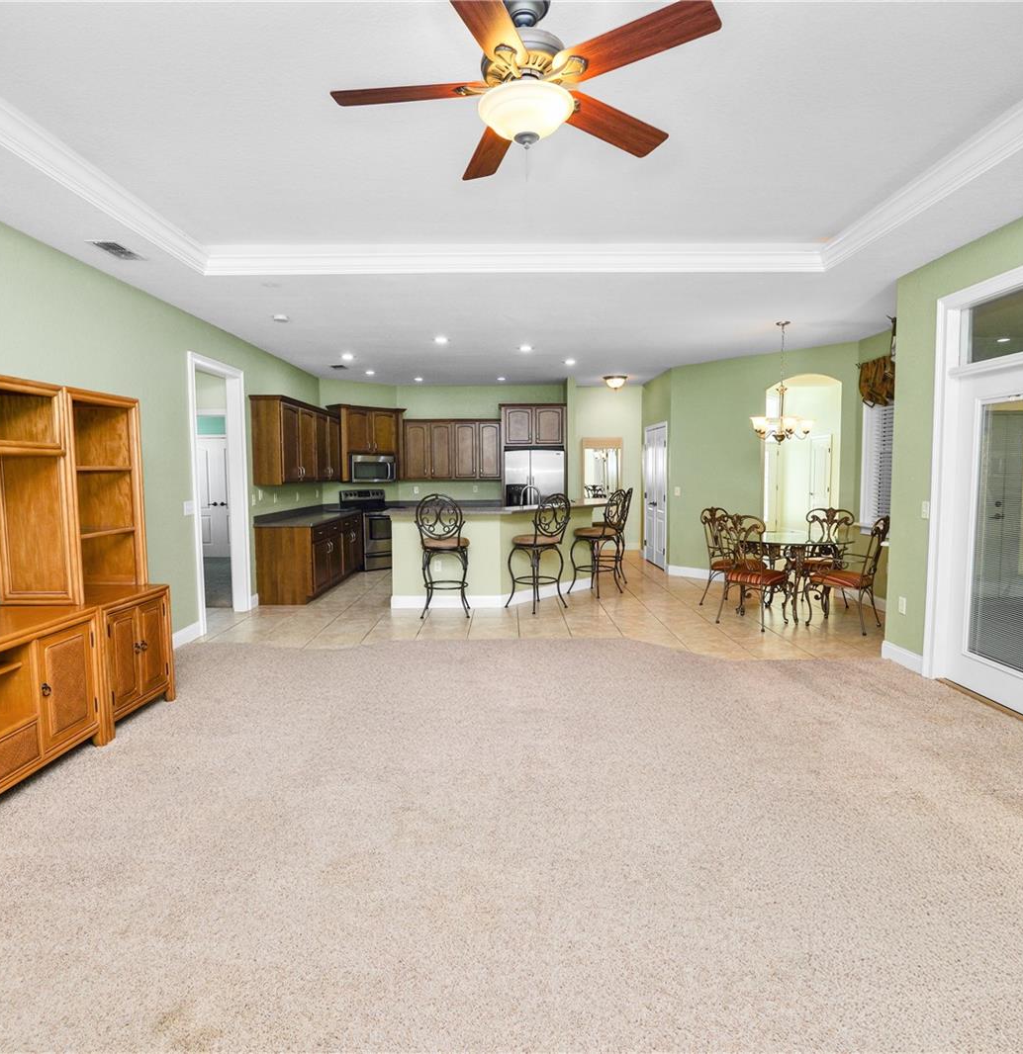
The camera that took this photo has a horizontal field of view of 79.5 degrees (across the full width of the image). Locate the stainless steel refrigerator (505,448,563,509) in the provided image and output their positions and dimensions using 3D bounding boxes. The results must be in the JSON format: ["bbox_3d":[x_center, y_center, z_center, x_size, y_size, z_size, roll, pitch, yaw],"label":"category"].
[{"bbox_3d":[0.357,-0.301,9.845,0.919,1.800,0.760,-1,5,-1],"label":"stainless steel refrigerator"}]

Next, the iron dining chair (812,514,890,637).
[{"bbox_3d":[3.152,0.416,5.736,0.520,1.020,0.570,-6,7,-44],"label":"iron dining chair"}]

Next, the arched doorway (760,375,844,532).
[{"bbox_3d":[3.528,-0.522,7.468,0.875,2.575,0.150,4,7,44],"label":"arched doorway"}]

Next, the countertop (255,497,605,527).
[{"bbox_3d":[-0.789,-0.224,8.280,4.227,0.200,3.950,-1,5,-1],"label":"countertop"}]

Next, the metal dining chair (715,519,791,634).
[{"bbox_3d":[2.281,0.415,5.865,0.570,1.020,0.520,-5,7,-40],"label":"metal dining chair"}]

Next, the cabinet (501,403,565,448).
[{"bbox_3d":[0.342,-1.600,9.842,1.016,0.650,0.620,-1,5,-1],"label":"cabinet"}]

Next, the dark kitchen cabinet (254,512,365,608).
[{"bbox_3d":[-2.584,0.349,8.126,0.620,0.880,2.320,-1,5,-1],"label":"dark kitchen cabinet"}]

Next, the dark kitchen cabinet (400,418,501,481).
[{"bbox_3d":[-0.971,-1.254,10.005,1.601,0.975,0.330,-1,5,-1],"label":"dark kitchen cabinet"}]

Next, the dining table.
[{"bbox_3d":[2.832,0.510,6.257,1.140,0.750,1.140,-1,5,-1],"label":"dining table"}]

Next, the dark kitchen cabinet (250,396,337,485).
[{"bbox_3d":[-2.747,-1.066,8.006,0.340,0.995,2.250,-1,5,-1],"label":"dark kitchen cabinet"}]

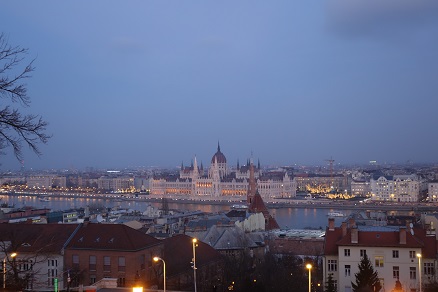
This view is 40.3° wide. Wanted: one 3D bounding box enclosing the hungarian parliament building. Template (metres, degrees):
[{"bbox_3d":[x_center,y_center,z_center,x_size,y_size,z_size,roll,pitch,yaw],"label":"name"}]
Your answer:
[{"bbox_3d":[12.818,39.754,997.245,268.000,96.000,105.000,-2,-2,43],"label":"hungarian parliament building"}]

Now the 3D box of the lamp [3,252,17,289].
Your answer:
[{"bbox_3d":[-26.778,17.064,76.523,1.500,6.500,0.350,-1,-2,0],"label":"lamp"}]

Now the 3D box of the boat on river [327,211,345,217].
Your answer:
[{"bbox_3d":[138.212,80.160,697.814,21.000,5.000,5.300,-2,-2,30],"label":"boat on river"}]

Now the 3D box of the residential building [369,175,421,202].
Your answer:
[{"bbox_3d":[258.248,60.319,874.360,67.000,39.000,35.000,-1,-2,20],"label":"residential building"}]

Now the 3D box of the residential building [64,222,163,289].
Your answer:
[{"bbox_3d":[-19.364,21.520,113.290,14.600,13.300,14.400,-1,-2,15],"label":"residential building"}]

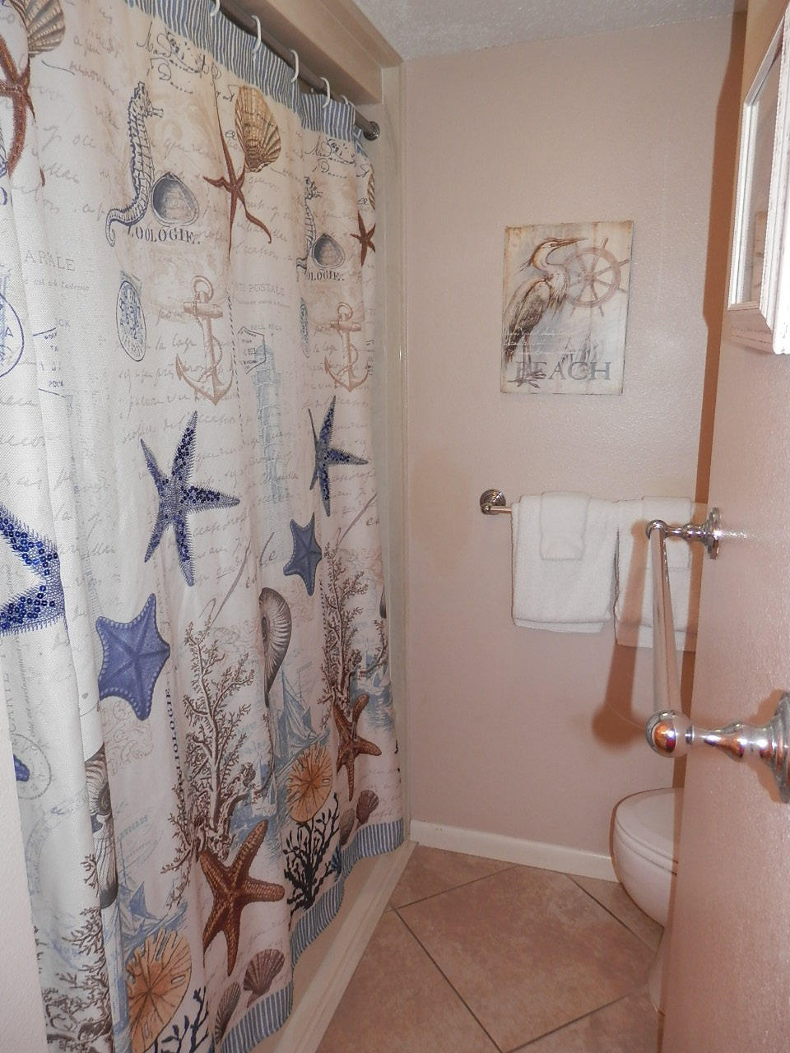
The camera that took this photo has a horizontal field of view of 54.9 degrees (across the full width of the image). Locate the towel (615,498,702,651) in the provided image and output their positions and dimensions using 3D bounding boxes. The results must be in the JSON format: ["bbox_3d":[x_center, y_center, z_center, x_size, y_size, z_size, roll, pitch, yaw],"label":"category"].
[{"bbox_3d":[0.674,0.125,1.894,0.238,0.398,0.085,4,13,18],"label":"towel"}]

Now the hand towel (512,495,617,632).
[{"bbox_3d":[0.435,0.101,1.968,0.258,0.376,0.085,4,13,18],"label":"hand towel"}]

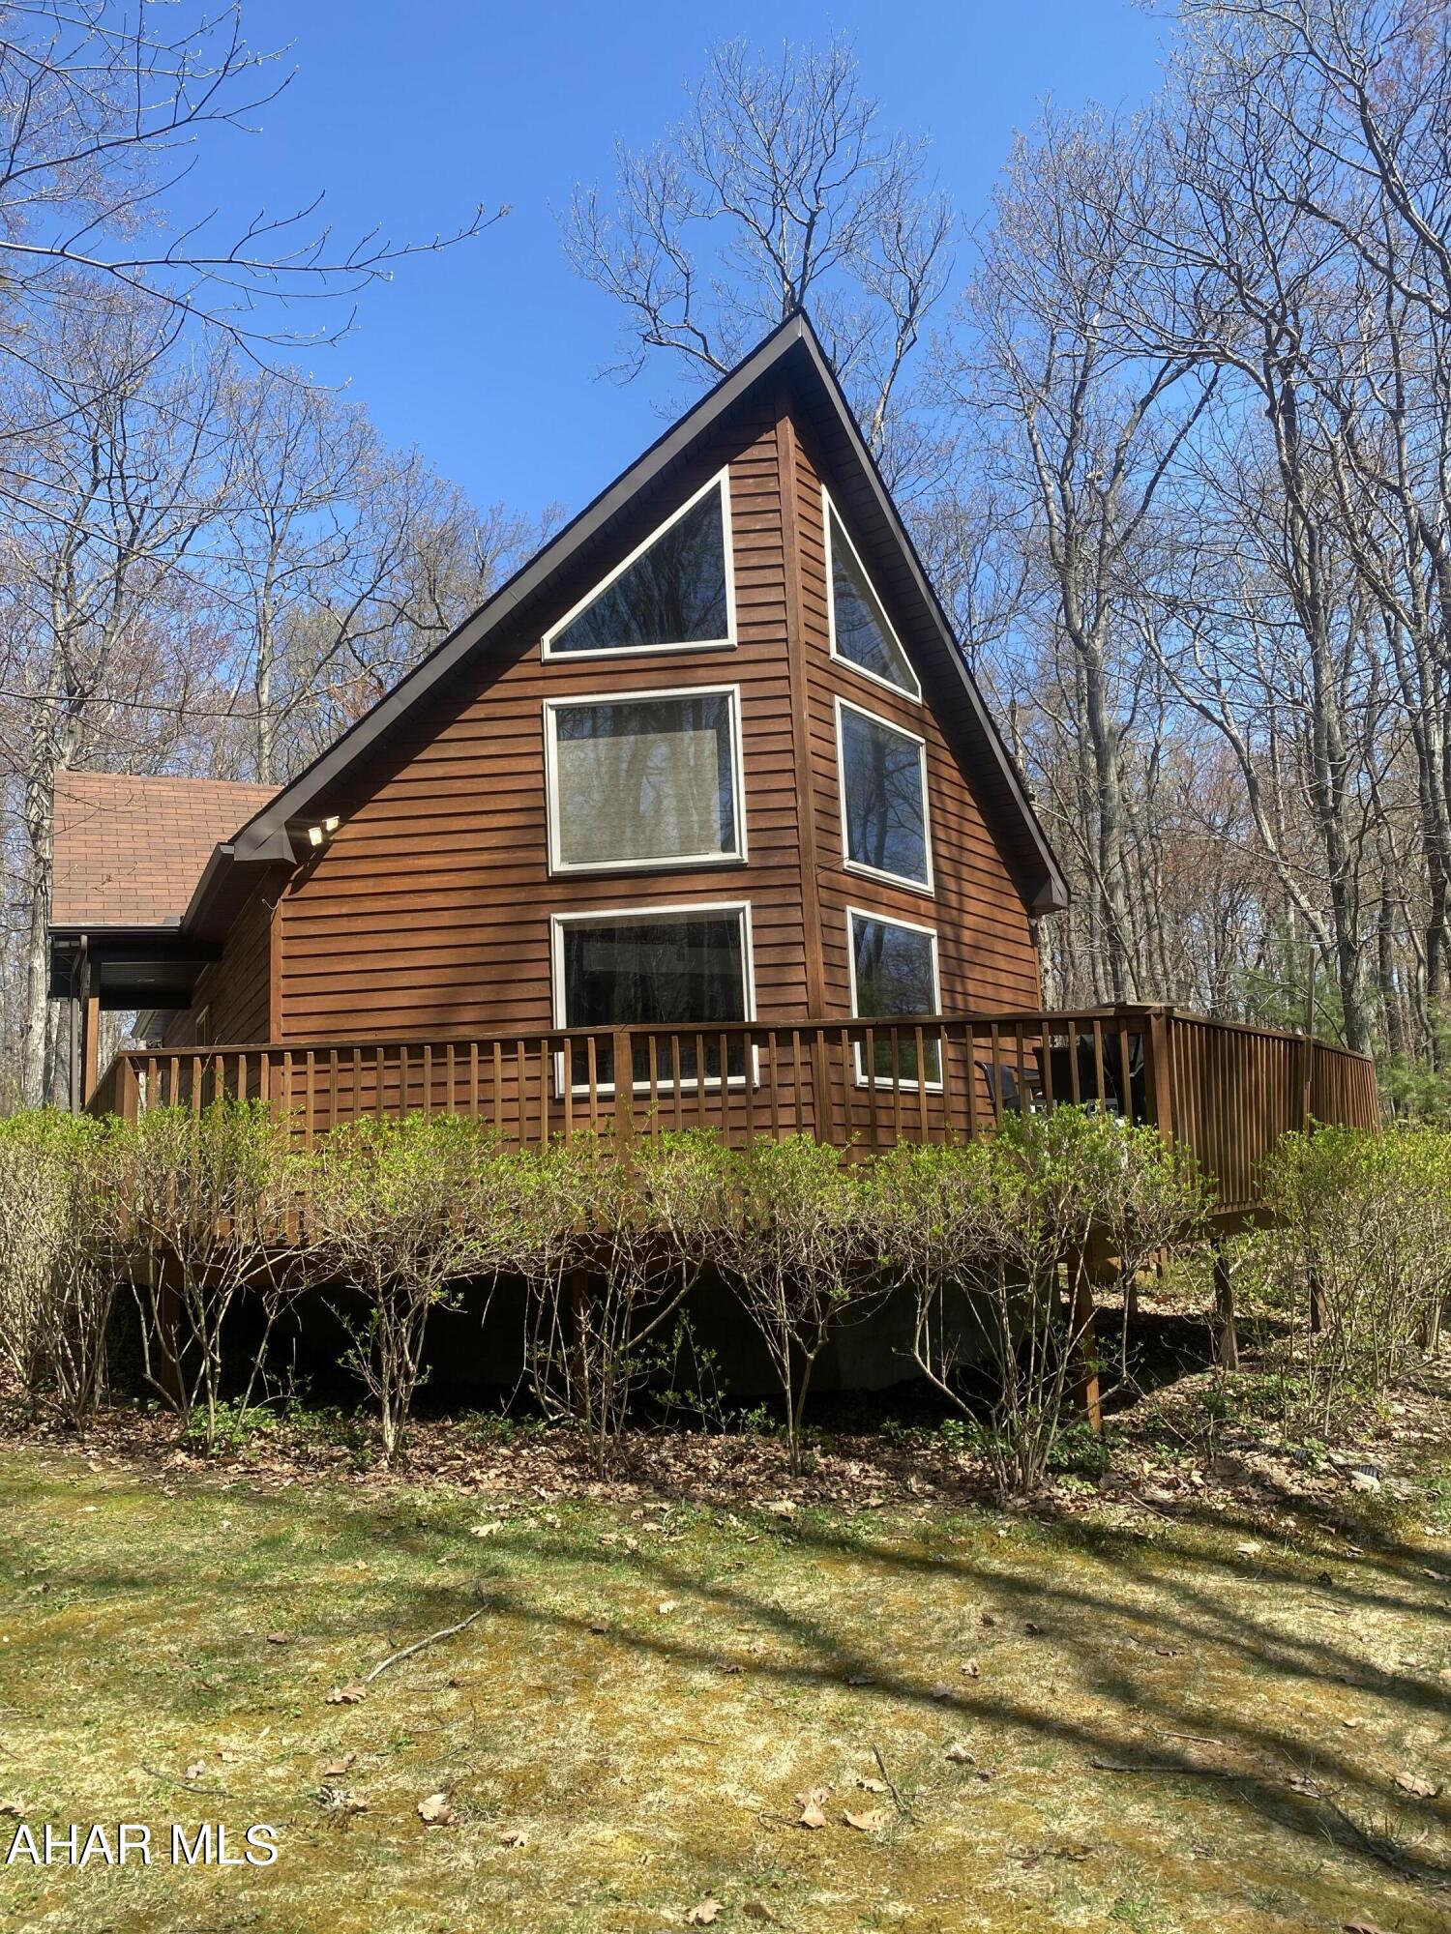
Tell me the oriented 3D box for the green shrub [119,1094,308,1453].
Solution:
[{"bbox_3d":[-2.673,1.560,7.526,0.930,1.731,0.950,0,-8,-20],"label":"green shrub"}]

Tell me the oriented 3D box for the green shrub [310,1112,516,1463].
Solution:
[{"bbox_3d":[-1.576,1.592,7.314,1.000,1.709,1.000,-1,-8,-12],"label":"green shrub"}]

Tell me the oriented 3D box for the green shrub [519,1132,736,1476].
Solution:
[{"bbox_3d":[-0.482,1.599,7.055,1.020,1.609,1.000,-2,-7,-4],"label":"green shrub"}]

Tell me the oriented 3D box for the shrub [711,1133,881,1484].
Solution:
[{"bbox_3d":[0.340,1.582,6.902,0.800,1.565,0.850,-3,-7,2],"label":"shrub"}]

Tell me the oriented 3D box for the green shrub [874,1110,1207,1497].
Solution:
[{"bbox_3d":[1.425,1.504,6.603,1.420,1.697,1.250,-4,-8,11],"label":"green shrub"}]

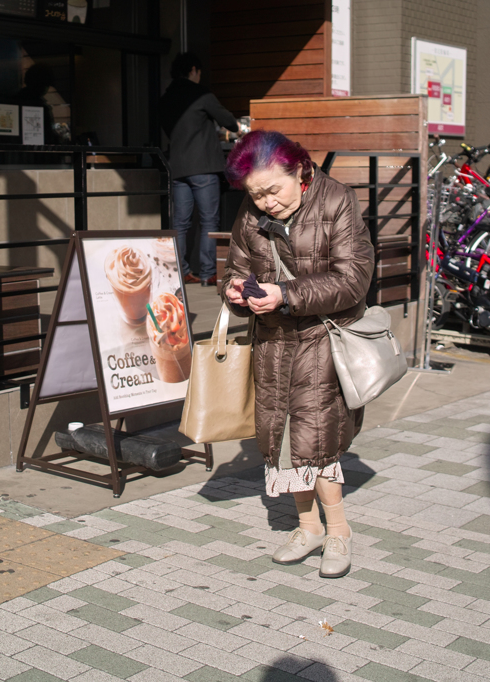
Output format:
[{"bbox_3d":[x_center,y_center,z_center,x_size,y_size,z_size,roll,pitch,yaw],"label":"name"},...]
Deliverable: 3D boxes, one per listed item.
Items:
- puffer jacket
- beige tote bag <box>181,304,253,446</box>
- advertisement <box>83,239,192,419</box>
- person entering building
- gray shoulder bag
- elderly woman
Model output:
[{"bbox_3d":[0.164,-0.074,3.650,0.460,0.910,0.390,4,9,28],"label":"puffer jacket"},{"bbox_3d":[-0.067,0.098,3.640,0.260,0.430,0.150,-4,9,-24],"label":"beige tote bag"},{"bbox_3d":[-0.403,-0.081,4.630,0.030,0.680,0.500,-9,-1,41],"label":"advertisement"},{"bbox_3d":[-0.339,-1.277,8.680,0.500,1.700,0.420,7,10,41],"label":"person entering building"},{"bbox_3d":[0.288,-0.057,3.590,0.420,0.500,0.200,-5,9,-30],"label":"gray shoulder bag"},{"bbox_3d":[0.165,0.030,3.670,0.450,1.370,0.410,4,9,28],"label":"elderly woman"}]

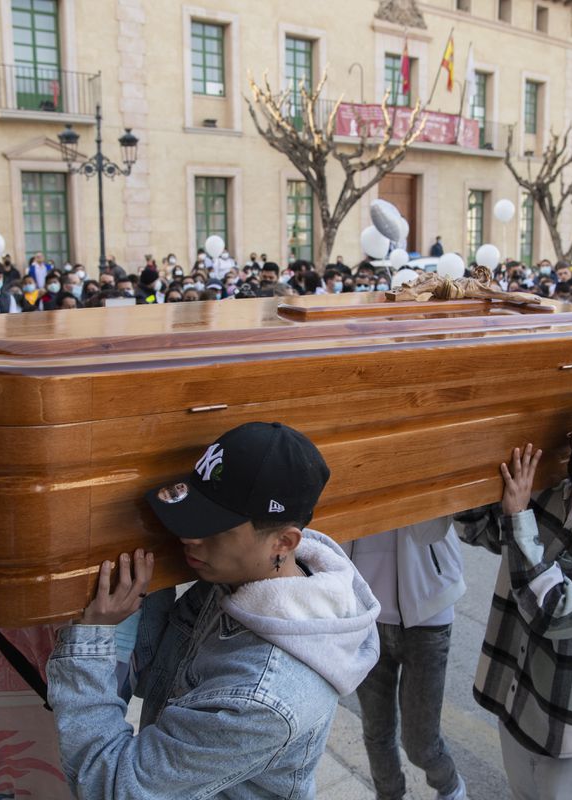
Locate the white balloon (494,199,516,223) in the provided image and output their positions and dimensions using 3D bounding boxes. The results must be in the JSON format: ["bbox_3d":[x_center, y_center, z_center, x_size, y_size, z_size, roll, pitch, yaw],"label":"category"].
[{"bbox_3d":[2.790,-2.410,10.200,0.275,0.295,0.275,-1,10,0],"label":"white balloon"}]

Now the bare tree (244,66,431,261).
[{"bbox_3d":[0.987,-3.603,15.617,3.700,5.500,3.600,-8,12,-36],"label":"bare tree"}]

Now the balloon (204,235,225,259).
[{"bbox_3d":[-1.040,-2.232,11.631,0.285,0.320,0.285,-1,10,0],"label":"balloon"}]

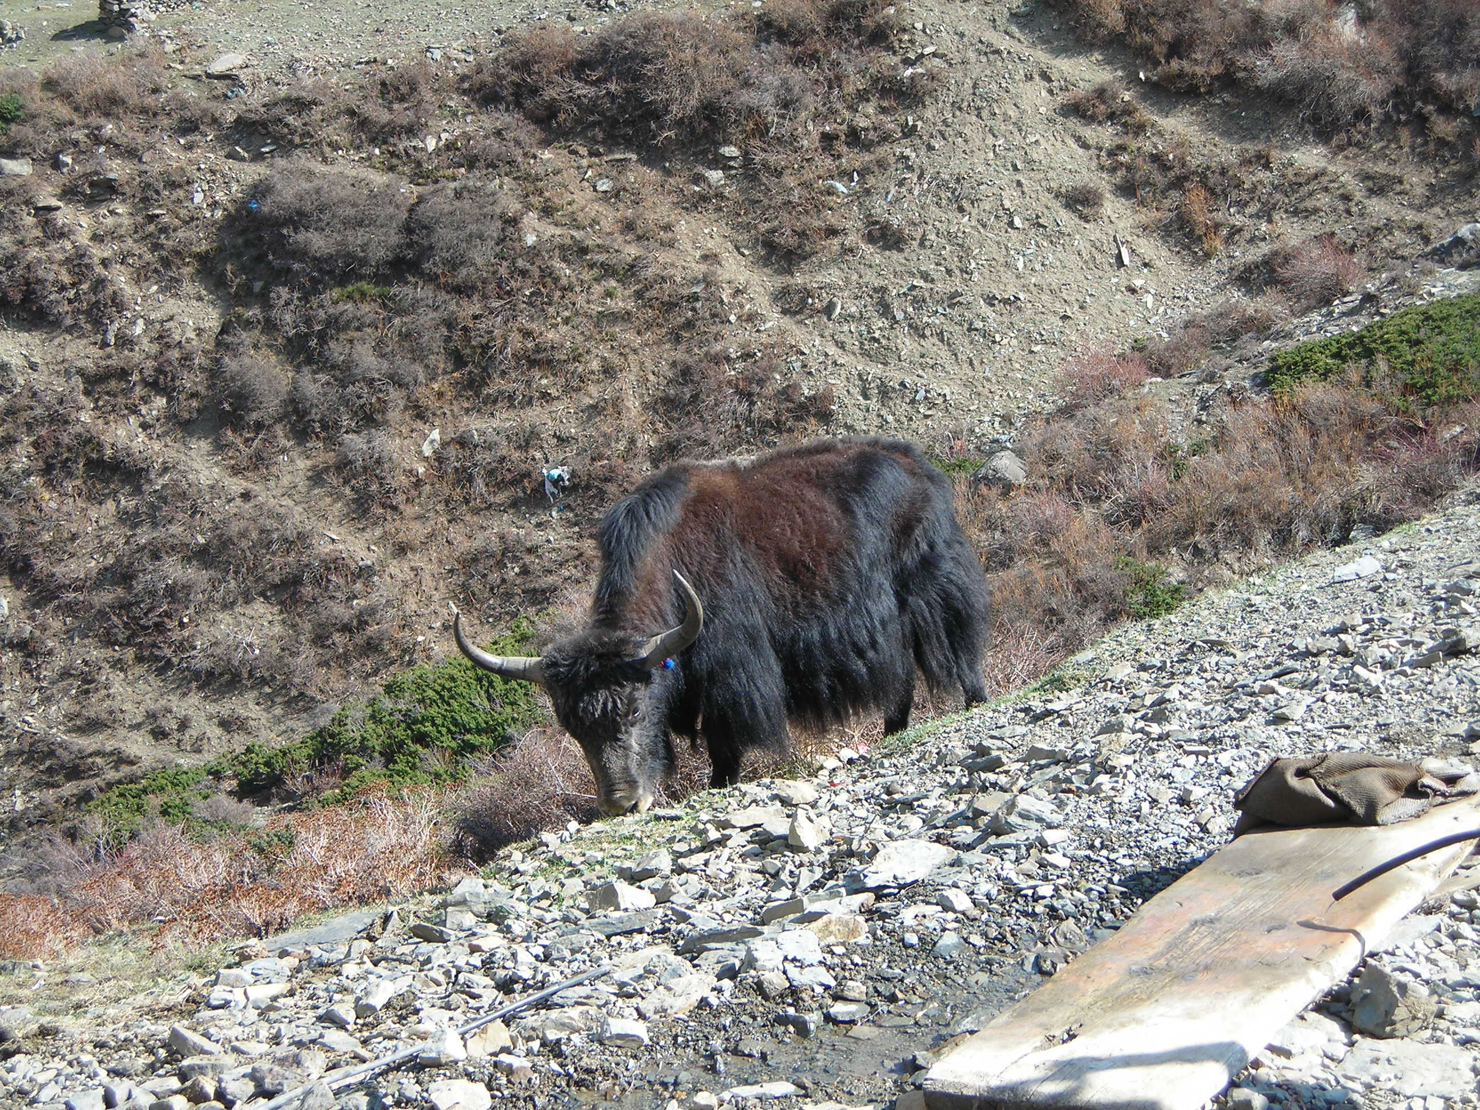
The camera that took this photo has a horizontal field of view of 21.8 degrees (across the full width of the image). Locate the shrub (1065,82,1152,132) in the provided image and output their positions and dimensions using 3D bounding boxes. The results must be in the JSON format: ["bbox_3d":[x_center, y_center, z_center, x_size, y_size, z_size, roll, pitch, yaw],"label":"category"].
[{"bbox_3d":[3.300,-4.020,34.500,0.780,0.420,0.600,0,11,0],"label":"shrub"}]

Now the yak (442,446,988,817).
[{"bbox_3d":[-0.067,0.260,14.400,1.950,1.360,0.920,-8,14,-36],"label":"yak"}]

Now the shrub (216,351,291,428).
[{"bbox_3d":[-3.600,-1.220,28.500,0.540,0.520,0.520,0,11,0],"label":"shrub"}]

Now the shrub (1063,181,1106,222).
[{"bbox_3d":[2.920,-2.990,32.500,0.370,0.320,0.360,0,11,0],"label":"shrub"}]

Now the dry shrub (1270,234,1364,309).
[{"bbox_3d":[4.650,-2.280,31.000,0.750,0.570,0.700,0,11,0],"label":"dry shrub"}]

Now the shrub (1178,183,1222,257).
[{"bbox_3d":[3.890,-2.830,32.500,0.380,0.600,0.380,0,11,0],"label":"shrub"}]

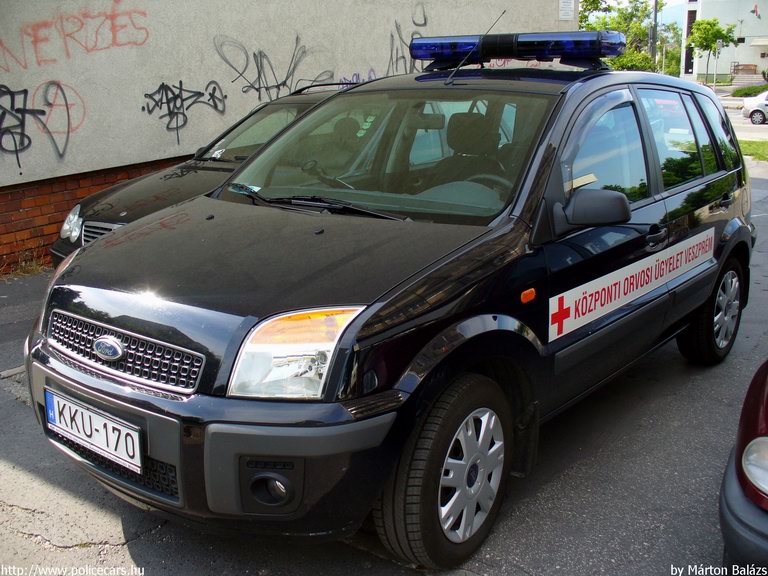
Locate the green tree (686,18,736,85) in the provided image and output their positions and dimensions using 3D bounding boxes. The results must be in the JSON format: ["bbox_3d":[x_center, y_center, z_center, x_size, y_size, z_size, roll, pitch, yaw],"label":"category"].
[{"bbox_3d":[21.543,-15.557,54.000,3.300,4.300,3.300,4,14,21],"label":"green tree"}]

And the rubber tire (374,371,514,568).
[{"bbox_3d":[0.208,0.576,2.622,0.195,0.605,0.605,9,16,34],"label":"rubber tire"}]

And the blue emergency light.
[{"bbox_3d":[0.612,-1.138,3.924,1.080,0.160,0.280,10,17,39],"label":"blue emergency light"}]

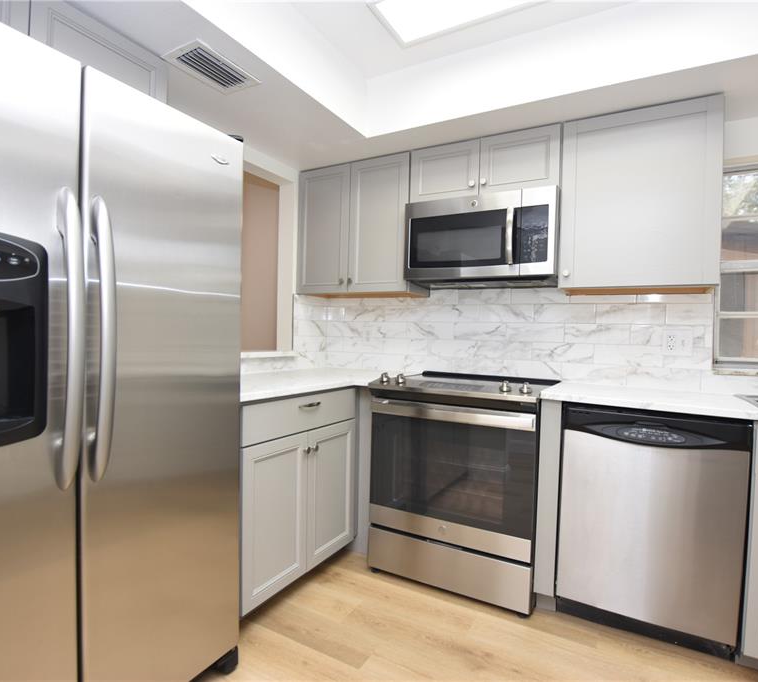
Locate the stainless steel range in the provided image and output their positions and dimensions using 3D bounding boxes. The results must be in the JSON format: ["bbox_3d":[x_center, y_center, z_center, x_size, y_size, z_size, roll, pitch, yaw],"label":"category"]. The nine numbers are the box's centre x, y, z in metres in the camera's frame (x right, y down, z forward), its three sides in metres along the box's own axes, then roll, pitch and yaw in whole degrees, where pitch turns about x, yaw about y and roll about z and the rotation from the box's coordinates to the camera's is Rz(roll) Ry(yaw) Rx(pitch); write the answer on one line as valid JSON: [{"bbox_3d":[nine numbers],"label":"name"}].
[{"bbox_3d":[0.448,0.671,2.163,0.754,0.927,0.693,2,1,29],"label":"stainless steel range"}]

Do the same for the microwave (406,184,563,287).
[{"bbox_3d":[0.567,-0.511,2.287,0.758,0.422,0.400,2,1,29],"label":"microwave"}]

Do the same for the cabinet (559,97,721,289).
[{"bbox_3d":[1.200,-0.626,1.979,0.609,0.778,0.333,2,1,29],"label":"cabinet"}]

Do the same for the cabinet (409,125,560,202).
[{"bbox_3d":[0.593,-0.874,2.313,0.773,0.325,0.333,2,1,29],"label":"cabinet"}]

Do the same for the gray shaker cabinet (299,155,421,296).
[{"bbox_3d":[-0.097,-0.673,2.689,0.774,0.778,0.333,2,1,29],"label":"gray shaker cabinet"}]

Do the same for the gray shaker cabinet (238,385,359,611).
[{"bbox_3d":[-0.578,0.653,1.998,0.612,0.856,0.753,2,1,29],"label":"gray shaker cabinet"}]

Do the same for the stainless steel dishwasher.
[{"bbox_3d":[1.133,0.711,1.824,0.603,0.872,0.600,2,1,29],"label":"stainless steel dishwasher"}]

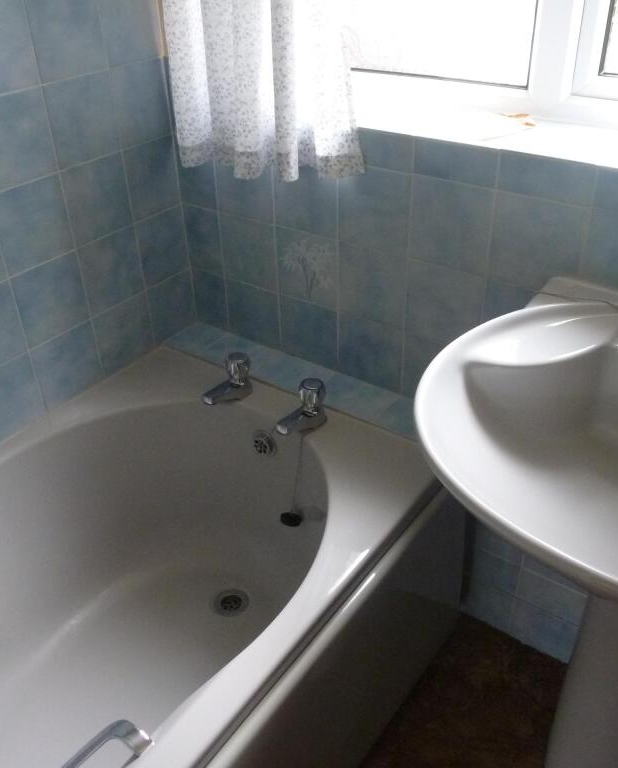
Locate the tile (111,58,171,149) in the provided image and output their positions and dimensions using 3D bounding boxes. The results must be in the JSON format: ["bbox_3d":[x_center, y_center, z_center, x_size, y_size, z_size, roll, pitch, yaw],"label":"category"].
[{"bbox_3d":[-0.325,-0.542,1.373,0.010,0.148,0.137,20,40,30],"label":"tile"}]

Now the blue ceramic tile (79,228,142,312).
[{"bbox_3d":[-0.403,-0.232,1.455,0.009,0.147,0.147,20,39,29],"label":"blue ceramic tile"}]

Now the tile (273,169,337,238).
[{"bbox_3d":[-0.006,-0.355,1.338,0.148,0.148,0.010,20,40,30],"label":"tile"}]

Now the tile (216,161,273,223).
[{"bbox_3d":[-0.127,-0.401,1.421,0.146,0.146,0.010,20,39,29],"label":"tile"}]

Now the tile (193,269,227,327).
[{"bbox_3d":[-0.226,-0.196,1.655,0.109,0.140,0.009,20,39,29],"label":"tile"}]

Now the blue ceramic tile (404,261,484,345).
[{"bbox_3d":[0.251,-0.146,1.317,0.151,0.148,0.010,20,39,29],"label":"blue ceramic tile"}]

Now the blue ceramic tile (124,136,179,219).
[{"bbox_3d":[-0.322,-0.420,1.455,0.010,0.148,0.137,20,40,30],"label":"blue ceramic tile"}]

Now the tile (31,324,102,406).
[{"bbox_3d":[-0.488,-0.041,1.448,0.010,0.141,0.148,20,39,29],"label":"tile"}]

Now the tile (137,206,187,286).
[{"bbox_3d":[-0.324,-0.303,1.568,0.010,0.148,0.145,20,39,29],"label":"tile"}]

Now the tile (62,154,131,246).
[{"bbox_3d":[-0.404,-0.353,1.359,0.010,0.148,0.148,20,40,30],"label":"tile"}]

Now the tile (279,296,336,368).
[{"bbox_3d":[0.004,-0.115,1.520,0.147,0.135,0.009,20,39,29],"label":"tile"}]

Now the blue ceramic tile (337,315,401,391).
[{"bbox_3d":[0.127,-0.070,1.448,0.147,0.137,0.009,20,39,29],"label":"blue ceramic tile"}]

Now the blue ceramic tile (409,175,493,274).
[{"bbox_3d":[0.241,-0.269,1.205,0.146,0.146,0.010,20,39,29],"label":"blue ceramic tile"}]

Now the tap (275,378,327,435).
[{"bbox_3d":[-0.014,0.053,1.345,0.056,0.088,0.116,27,43,35],"label":"tap"}]

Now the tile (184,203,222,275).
[{"bbox_3d":[-0.230,-0.317,1.574,0.109,0.147,0.009,20,39,29],"label":"tile"}]

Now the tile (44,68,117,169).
[{"bbox_3d":[-0.408,-0.477,1.282,0.010,0.146,0.146,20,39,29],"label":"tile"}]

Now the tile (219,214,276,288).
[{"bbox_3d":[-0.124,-0.276,1.495,0.148,0.148,0.010,20,40,30],"label":"tile"}]

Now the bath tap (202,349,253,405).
[{"bbox_3d":[-0.164,-0.004,1.436,0.056,0.088,0.118,24,42,33],"label":"bath tap"}]

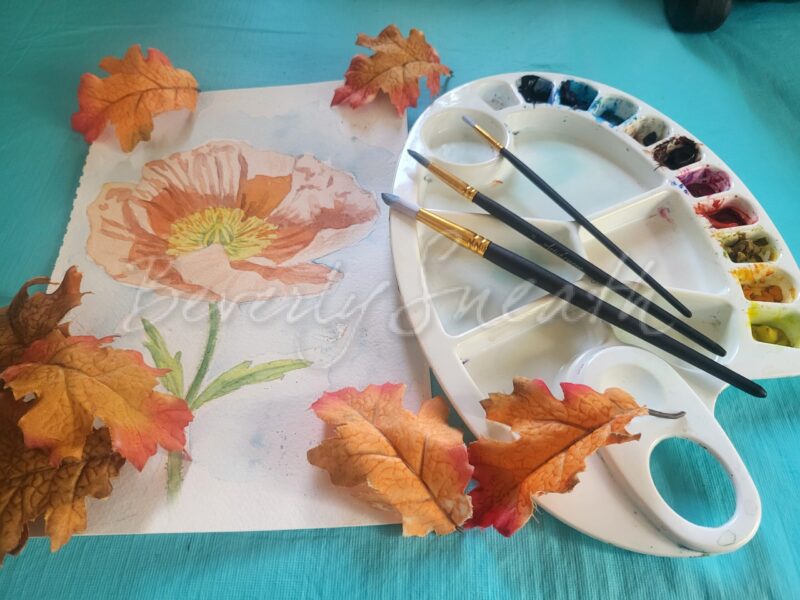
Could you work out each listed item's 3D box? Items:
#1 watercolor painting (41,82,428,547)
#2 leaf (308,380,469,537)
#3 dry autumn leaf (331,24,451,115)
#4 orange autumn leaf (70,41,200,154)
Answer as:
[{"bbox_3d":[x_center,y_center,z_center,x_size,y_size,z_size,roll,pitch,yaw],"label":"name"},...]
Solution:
[{"bbox_3d":[-0.099,-0.024,0.363,0.224,0.004,0.307,-4,59,1],"label":"watercolor painting"},{"bbox_3d":[0.000,0.067,0.280,0.089,0.030,0.066,35,68,20],"label":"leaf"},{"bbox_3d":[-0.009,-0.163,0.412,0.084,0.029,0.075,-8,60,-2],"label":"dry autumn leaf"},{"bbox_3d":[-0.181,-0.144,0.410,0.092,0.030,0.083,-12,60,-4],"label":"orange autumn leaf"}]

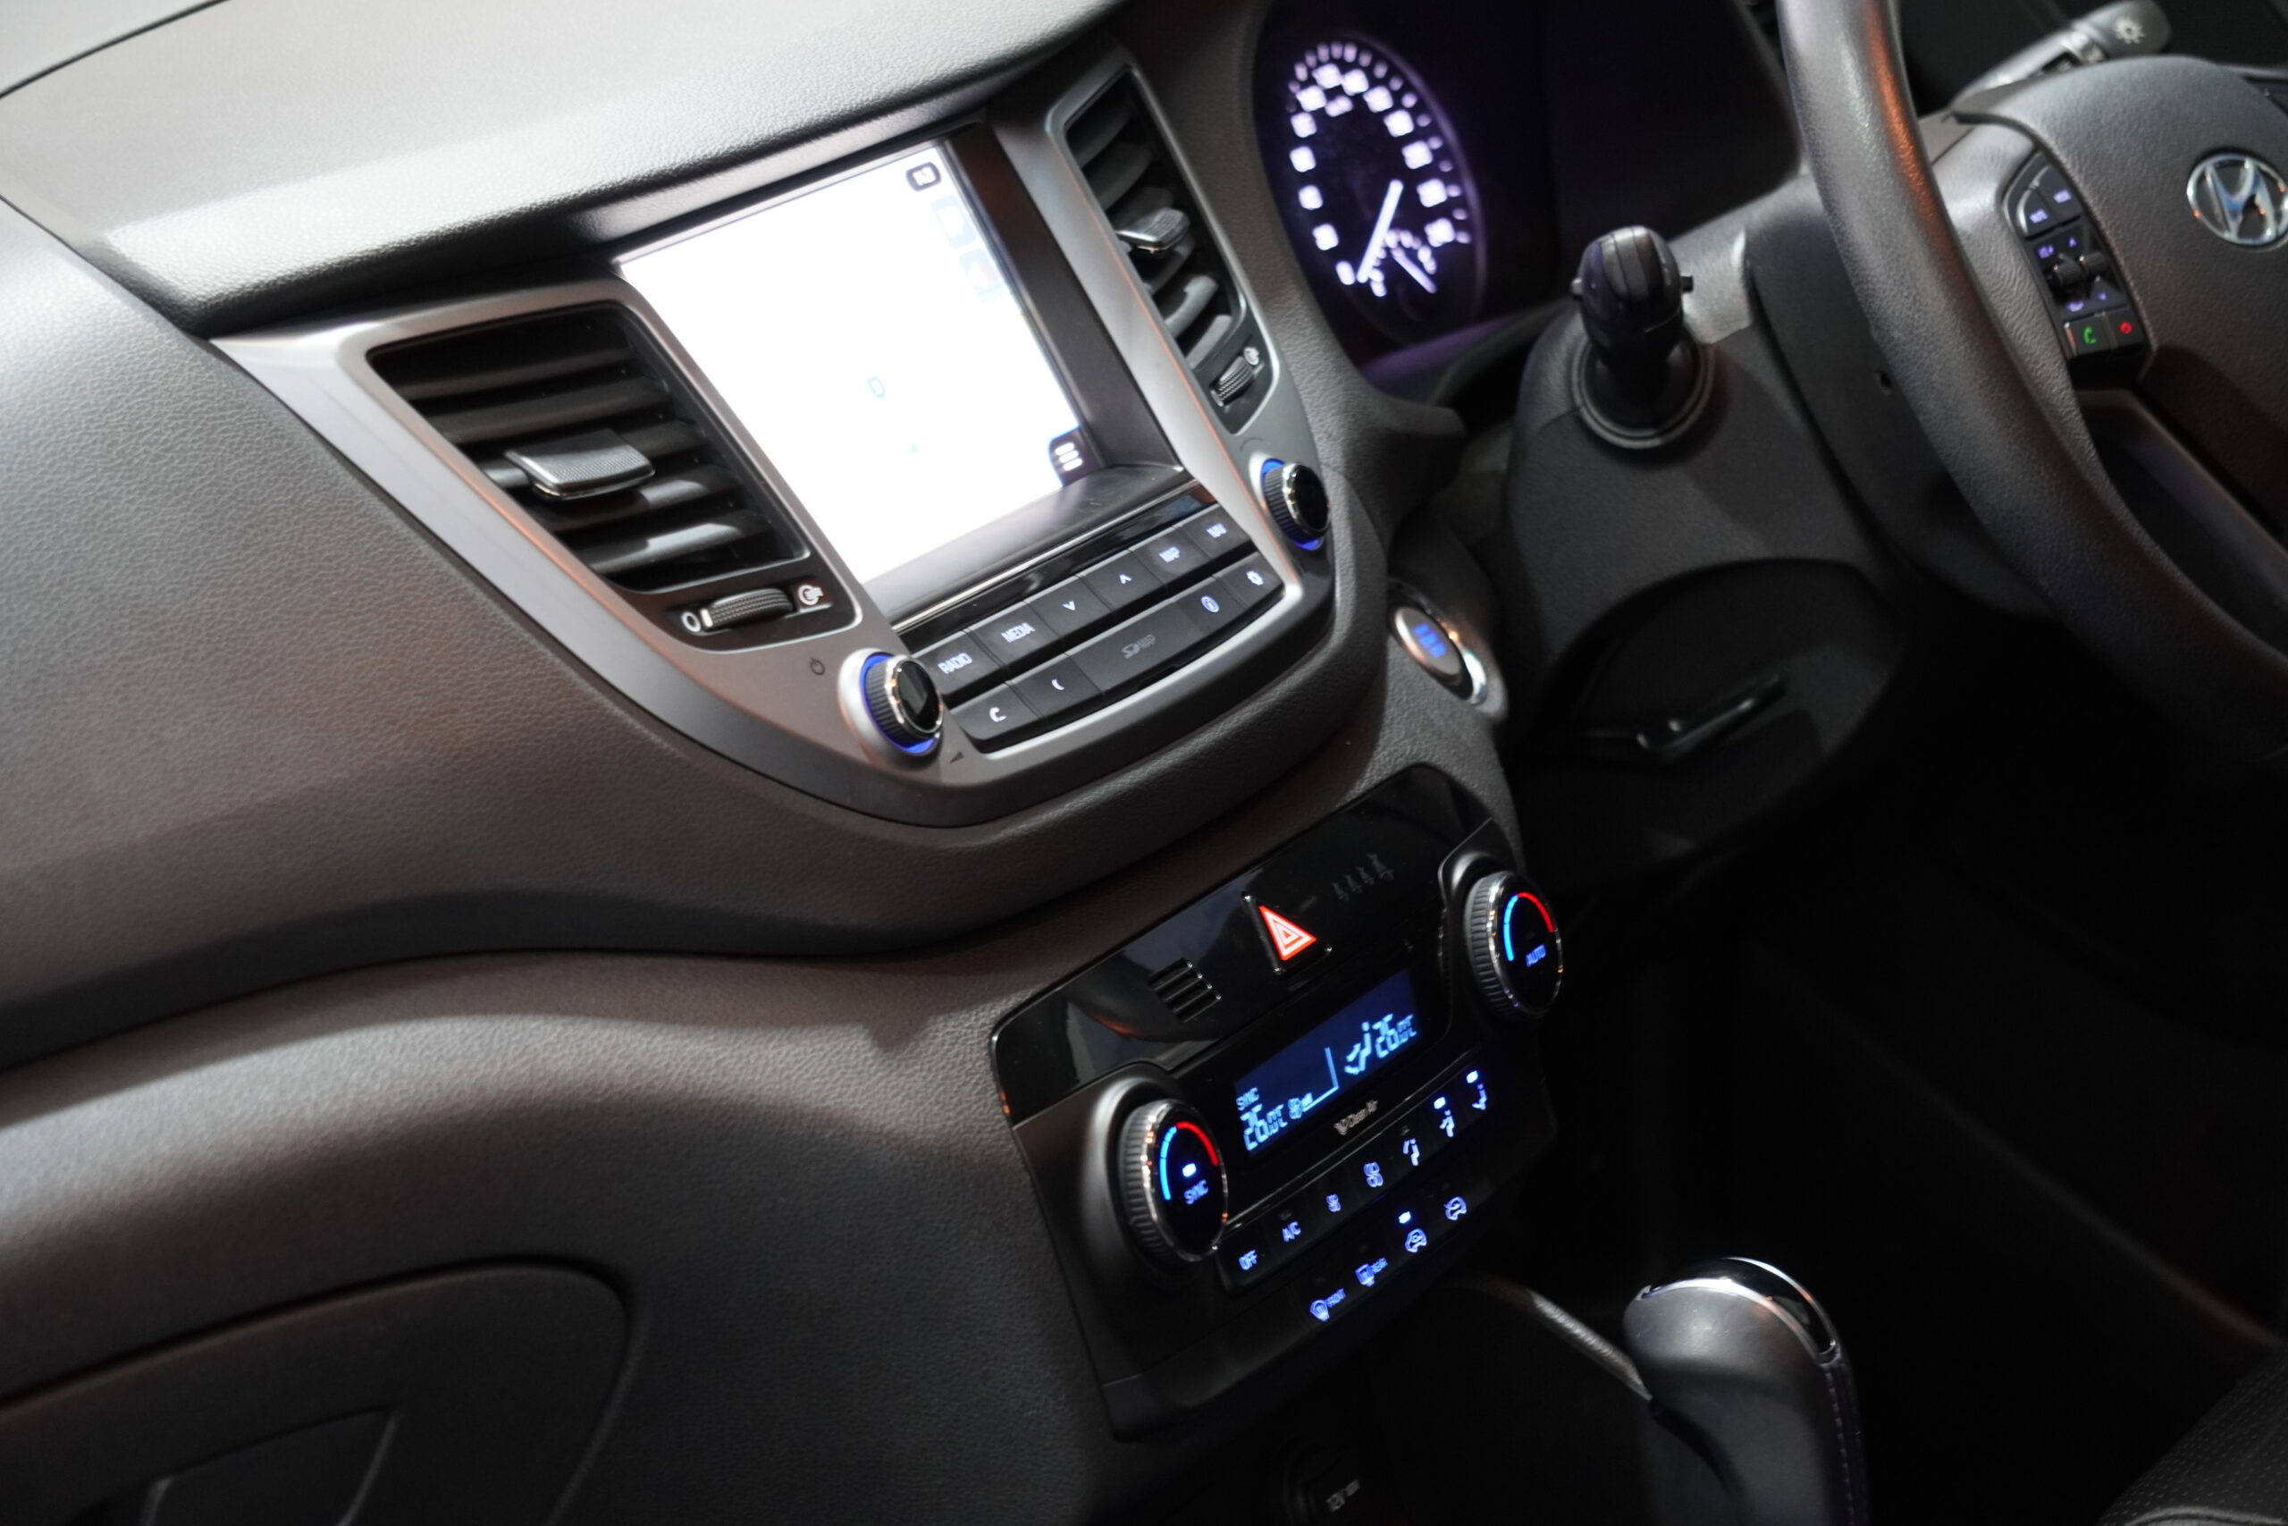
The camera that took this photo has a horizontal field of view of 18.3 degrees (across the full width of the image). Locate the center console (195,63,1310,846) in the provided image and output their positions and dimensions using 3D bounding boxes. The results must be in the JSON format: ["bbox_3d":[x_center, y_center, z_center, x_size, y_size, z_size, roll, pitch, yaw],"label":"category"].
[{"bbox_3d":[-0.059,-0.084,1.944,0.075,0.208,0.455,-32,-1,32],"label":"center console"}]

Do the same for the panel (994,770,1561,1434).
[{"bbox_3d":[0.046,0.091,1.941,0.043,0.127,0.285,-12,9,31],"label":"panel"}]

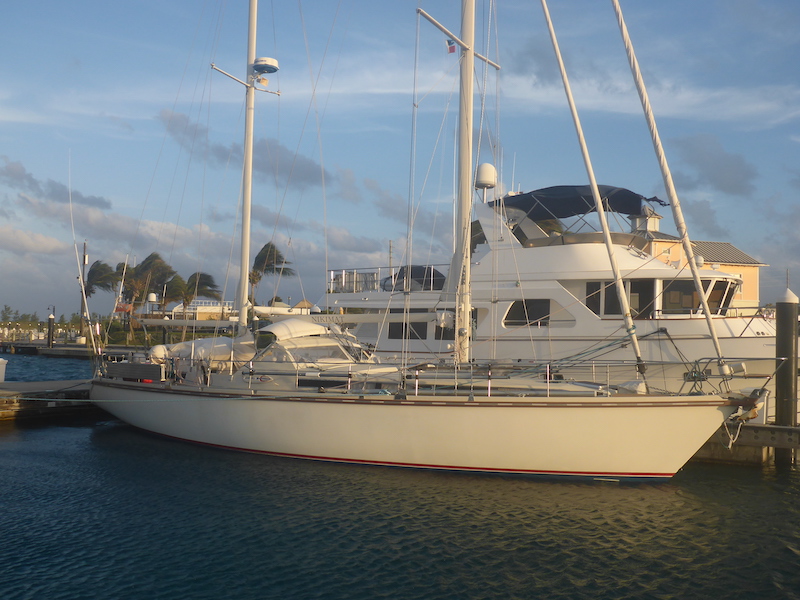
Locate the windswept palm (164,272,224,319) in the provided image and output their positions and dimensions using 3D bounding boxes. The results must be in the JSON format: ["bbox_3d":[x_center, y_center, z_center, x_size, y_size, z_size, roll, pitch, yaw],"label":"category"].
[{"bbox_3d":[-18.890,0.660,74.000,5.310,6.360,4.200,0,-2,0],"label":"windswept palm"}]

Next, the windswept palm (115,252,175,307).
[{"bbox_3d":[-23.500,-0.280,75.000,5.560,8.250,4.600,0,-2,0],"label":"windswept palm"}]

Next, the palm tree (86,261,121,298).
[{"bbox_3d":[-30.580,-0.100,83.000,3.800,7.900,3.600,0,-2,0],"label":"palm tree"}]

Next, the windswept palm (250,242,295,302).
[{"bbox_3d":[-13.290,-0.990,84.000,4.670,9.970,4.200,0,-2,0],"label":"windswept palm"}]

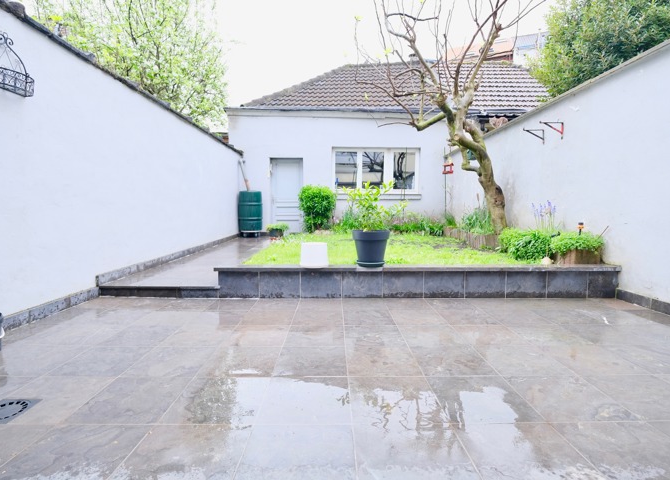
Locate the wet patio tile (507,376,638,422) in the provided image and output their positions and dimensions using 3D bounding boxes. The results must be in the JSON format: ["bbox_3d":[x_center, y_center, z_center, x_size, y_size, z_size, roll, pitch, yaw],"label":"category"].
[{"bbox_3d":[1.207,0.833,1.786,0.450,0.020,0.450,0,5,0],"label":"wet patio tile"}]

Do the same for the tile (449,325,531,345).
[{"bbox_3d":[1.203,0.750,2.641,0.447,0.020,0.440,0,6,0],"label":"tile"}]

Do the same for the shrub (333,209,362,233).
[{"bbox_3d":[0.359,-0.518,9.049,0.798,0.638,0.594,0,5,0],"label":"shrub"}]

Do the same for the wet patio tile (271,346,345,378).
[{"bbox_3d":[-0.145,0.797,2.219,0.450,0.020,0.450,0,5,0],"label":"wet patio tile"}]

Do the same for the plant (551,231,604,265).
[{"bbox_3d":[2.922,0.079,4.113,0.530,0.377,0.400,0,5,0],"label":"plant"}]

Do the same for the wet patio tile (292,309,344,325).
[{"bbox_3d":[-0.150,0.711,3.059,0.447,0.020,0.440,0,6,0],"label":"wet patio tile"}]

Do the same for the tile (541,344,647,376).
[{"bbox_3d":[1.655,0.791,2.218,0.447,0.020,0.440,0,6,0],"label":"tile"}]

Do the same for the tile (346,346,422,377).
[{"bbox_3d":[0.305,0.794,2.210,0.447,0.020,0.440,0,6,0],"label":"tile"}]

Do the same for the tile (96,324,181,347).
[{"bbox_3d":[-1.497,0.755,2.625,0.447,0.020,0.440,0,6,0],"label":"tile"}]

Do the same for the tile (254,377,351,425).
[{"bbox_3d":[-0.147,0.837,1.793,0.454,0.015,0.443,0,5,0],"label":"tile"}]

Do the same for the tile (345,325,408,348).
[{"bbox_3d":[0.303,0.752,2.636,0.447,0.020,0.440,0,6,0],"label":"tile"}]

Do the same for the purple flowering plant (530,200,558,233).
[{"bbox_3d":[2.856,-0.296,4.635,0.290,0.484,0.250,0,6,0],"label":"purple flowering plant"}]

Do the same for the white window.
[{"bbox_3d":[1.146,-1.888,9.388,2.362,1.226,0.100,0,5,0],"label":"white window"}]

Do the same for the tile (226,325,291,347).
[{"bbox_3d":[-0.601,0.757,2.674,0.454,0.015,0.443,0,5,0],"label":"tile"}]

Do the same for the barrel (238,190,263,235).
[{"bbox_3d":[-2.270,-0.704,9.080,0.641,1.172,0.641,0,5,0],"label":"barrel"}]

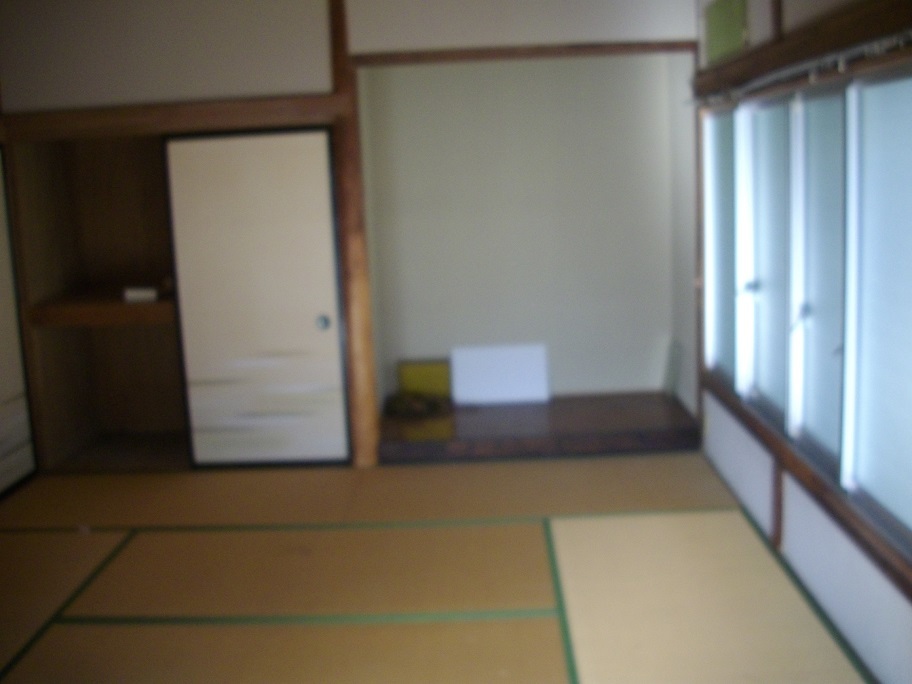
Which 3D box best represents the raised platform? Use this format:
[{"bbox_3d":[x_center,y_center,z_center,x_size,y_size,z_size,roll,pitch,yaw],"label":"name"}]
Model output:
[{"bbox_3d":[0.447,0.476,5.508,1.668,0.135,0.837,-2,11,2],"label":"raised platform"}]

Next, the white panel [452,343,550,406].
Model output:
[{"bbox_3d":[0.259,0.189,5.810,0.566,0.337,0.030,-2,0,2],"label":"white panel"}]

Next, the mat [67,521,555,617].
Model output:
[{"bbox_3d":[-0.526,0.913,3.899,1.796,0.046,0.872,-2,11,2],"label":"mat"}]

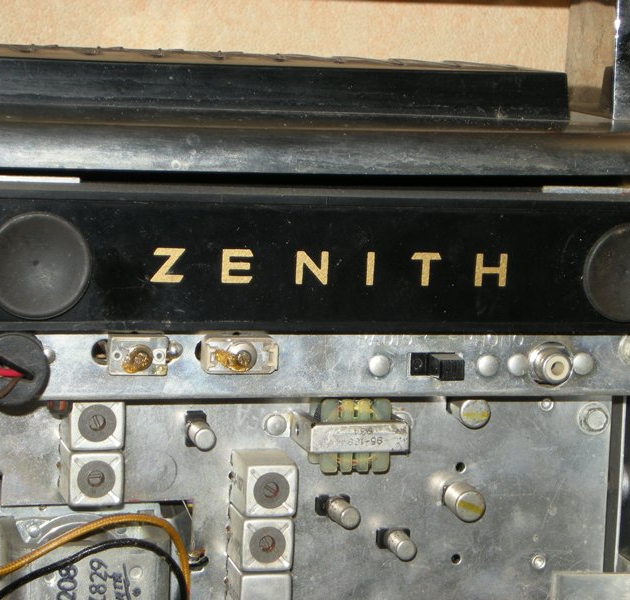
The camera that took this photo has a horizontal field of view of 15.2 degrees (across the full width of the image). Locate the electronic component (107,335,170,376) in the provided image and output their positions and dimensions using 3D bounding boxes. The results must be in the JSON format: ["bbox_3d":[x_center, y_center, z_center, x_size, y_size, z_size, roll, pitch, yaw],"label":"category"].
[{"bbox_3d":[-0.047,0.014,0.620,0.015,0.008,0.011,0,99,-15],"label":"electronic component"}]

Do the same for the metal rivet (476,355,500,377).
[{"bbox_3d":[0.051,0.019,0.693,0.006,0.003,0.006,0,100,-16],"label":"metal rivet"}]

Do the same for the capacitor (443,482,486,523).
[{"bbox_3d":[0.040,0.054,0.626,0.008,0.011,0.008,0,98,-13],"label":"capacitor"}]

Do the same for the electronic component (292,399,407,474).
[{"bbox_3d":[0.009,0.034,0.610,0.026,0.021,0.019,0,98,-13],"label":"electronic component"}]

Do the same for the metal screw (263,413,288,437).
[{"bbox_3d":[-0.011,0.035,0.655,0.006,0.002,0.006,0,99,-15],"label":"metal screw"}]

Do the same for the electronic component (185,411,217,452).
[{"bbox_3d":[-0.032,0.037,0.647,0.006,0.012,0.009,0,99,-15],"label":"electronic component"}]

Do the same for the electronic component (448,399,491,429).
[{"bbox_3d":[0.044,0.031,0.665,0.008,0.012,0.008,0,99,-15],"label":"electronic component"}]

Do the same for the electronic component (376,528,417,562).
[{"bbox_3d":[0.024,0.069,0.667,0.010,0.012,0.006,0,99,-15],"label":"electronic component"}]

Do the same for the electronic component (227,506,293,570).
[{"bbox_3d":[-0.014,0.062,0.611,0.014,0.017,0.014,0,98,-13],"label":"electronic component"}]

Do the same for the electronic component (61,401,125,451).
[{"bbox_3d":[-0.060,0.032,0.636,0.014,0.017,0.015,0,99,-15],"label":"electronic component"}]

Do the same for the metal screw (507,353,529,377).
[{"bbox_3d":[0.052,0.017,0.604,0.006,0.003,0.006,0,98,-13],"label":"metal screw"}]

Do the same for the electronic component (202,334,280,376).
[{"bbox_3d":[-0.020,0.014,0.627,0.020,0.008,0.010,0,99,-15],"label":"electronic component"}]

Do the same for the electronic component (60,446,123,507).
[{"bbox_3d":[-0.056,0.044,0.599,0.014,0.017,0.014,0,98,-13],"label":"electronic component"}]

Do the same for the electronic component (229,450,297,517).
[{"bbox_3d":[-0.014,0.051,0.651,0.014,0.017,0.015,0,99,-15],"label":"electronic component"}]

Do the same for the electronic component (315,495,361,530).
[{"bbox_3d":[0.007,0.056,0.615,0.009,0.018,0.006,0,98,-13],"label":"electronic component"}]

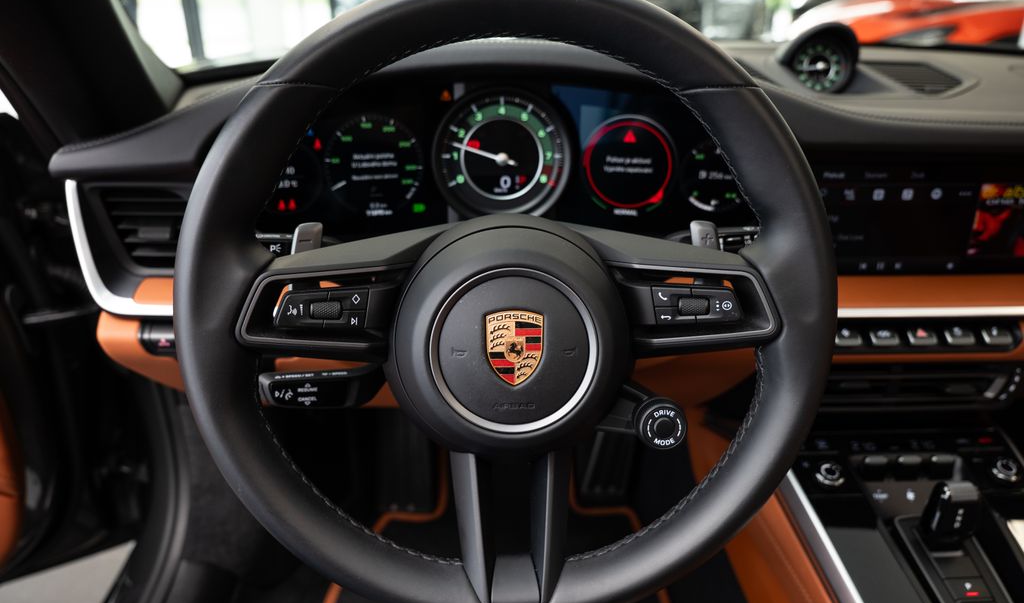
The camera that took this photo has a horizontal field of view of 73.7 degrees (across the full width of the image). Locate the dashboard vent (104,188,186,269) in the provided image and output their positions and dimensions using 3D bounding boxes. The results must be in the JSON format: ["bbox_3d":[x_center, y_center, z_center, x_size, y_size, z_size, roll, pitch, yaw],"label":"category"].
[{"bbox_3d":[-0.302,-0.064,0.587,0.088,0.068,0.032,-1,22,-2],"label":"dashboard vent"}]

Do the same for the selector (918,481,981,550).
[{"bbox_3d":[0.356,0.173,0.555,0.031,0.050,0.025,-1,22,-2],"label":"selector"}]

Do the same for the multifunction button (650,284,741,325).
[{"bbox_3d":[0.109,0.002,0.402,0.051,0.024,0.015,0,0,-3],"label":"multifunction button"}]

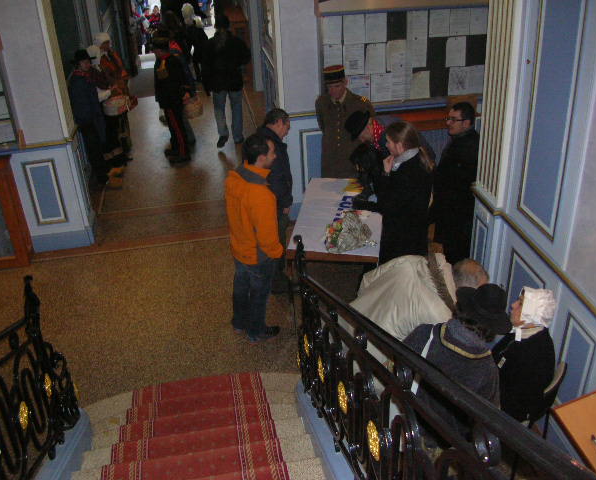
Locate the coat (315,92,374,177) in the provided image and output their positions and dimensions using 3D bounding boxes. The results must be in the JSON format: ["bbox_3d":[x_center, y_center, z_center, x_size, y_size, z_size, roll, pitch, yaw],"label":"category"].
[{"bbox_3d":[0.464,-0.981,6.412,0.560,1.020,0.360,5,30,14],"label":"coat"}]

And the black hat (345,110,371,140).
[{"bbox_3d":[0.522,-1.003,5.661,0.140,0.280,0.250,29,30,-7],"label":"black hat"}]

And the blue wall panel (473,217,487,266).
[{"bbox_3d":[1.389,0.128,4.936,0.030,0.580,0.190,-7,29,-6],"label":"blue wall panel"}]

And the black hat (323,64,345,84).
[{"bbox_3d":[0.330,-1.558,6.073,0.200,0.130,0.240,8,41,20],"label":"black hat"}]

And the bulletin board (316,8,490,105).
[{"bbox_3d":[1.088,-1.822,6.436,1.750,0.920,0.050,-7,29,-6],"label":"bulletin board"}]

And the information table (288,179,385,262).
[{"bbox_3d":[0.393,0.080,5.800,0.720,0.750,1.410,2,29,9],"label":"information table"}]

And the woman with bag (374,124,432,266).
[{"bbox_3d":[0.859,-0.188,5.325,0.520,1.630,0.500,2,29,9],"label":"woman with bag"}]

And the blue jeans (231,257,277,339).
[{"bbox_3d":[-0.372,0.379,5.168,0.330,0.860,0.370,-15,31,-20],"label":"blue jeans"}]

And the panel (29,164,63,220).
[{"bbox_3d":[-2.543,-0.483,6.518,0.240,0.590,0.030,-7,29,-6],"label":"panel"}]

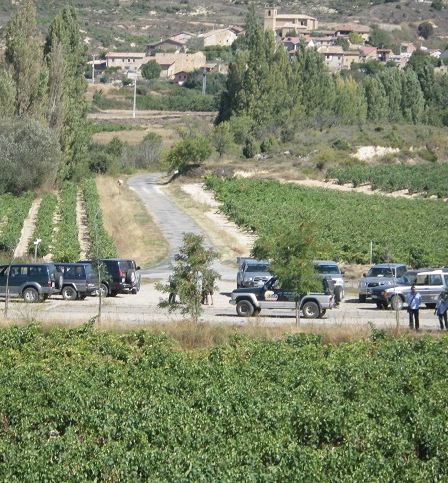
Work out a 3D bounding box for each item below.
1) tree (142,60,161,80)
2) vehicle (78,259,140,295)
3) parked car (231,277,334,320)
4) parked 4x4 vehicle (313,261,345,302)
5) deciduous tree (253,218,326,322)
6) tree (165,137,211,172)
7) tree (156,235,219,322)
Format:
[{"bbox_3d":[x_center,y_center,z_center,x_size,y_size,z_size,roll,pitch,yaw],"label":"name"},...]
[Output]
[{"bbox_3d":[-23.660,-55.805,850.000,5.900,6.500,5.800,1,1,0],"label":"tree"},{"bbox_3d":[-6.664,1.834,132.500,4.650,1.900,1.850,1,1,20],"label":"vehicle"},{"bbox_3d":[2.665,2.396,113.800,4.850,1.780,1.850,1,1,12],"label":"parked car"},{"bbox_3d":[5.099,1.973,131.500,1.850,1.900,4.700,1,1,-2],"label":"parked 4x4 vehicle"},{"bbox_3d":[2.650,1.253,107.000,2.950,4.350,2.850,1,1,0],"label":"deciduous tree"},{"bbox_3d":[-5.316,-12.952,390.000,7.200,5.500,6.500,1,1,0],"label":"tree"},{"bbox_3d":[-1.513,1.493,108.000,2.720,3.750,2.600,1,1,0],"label":"tree"}]

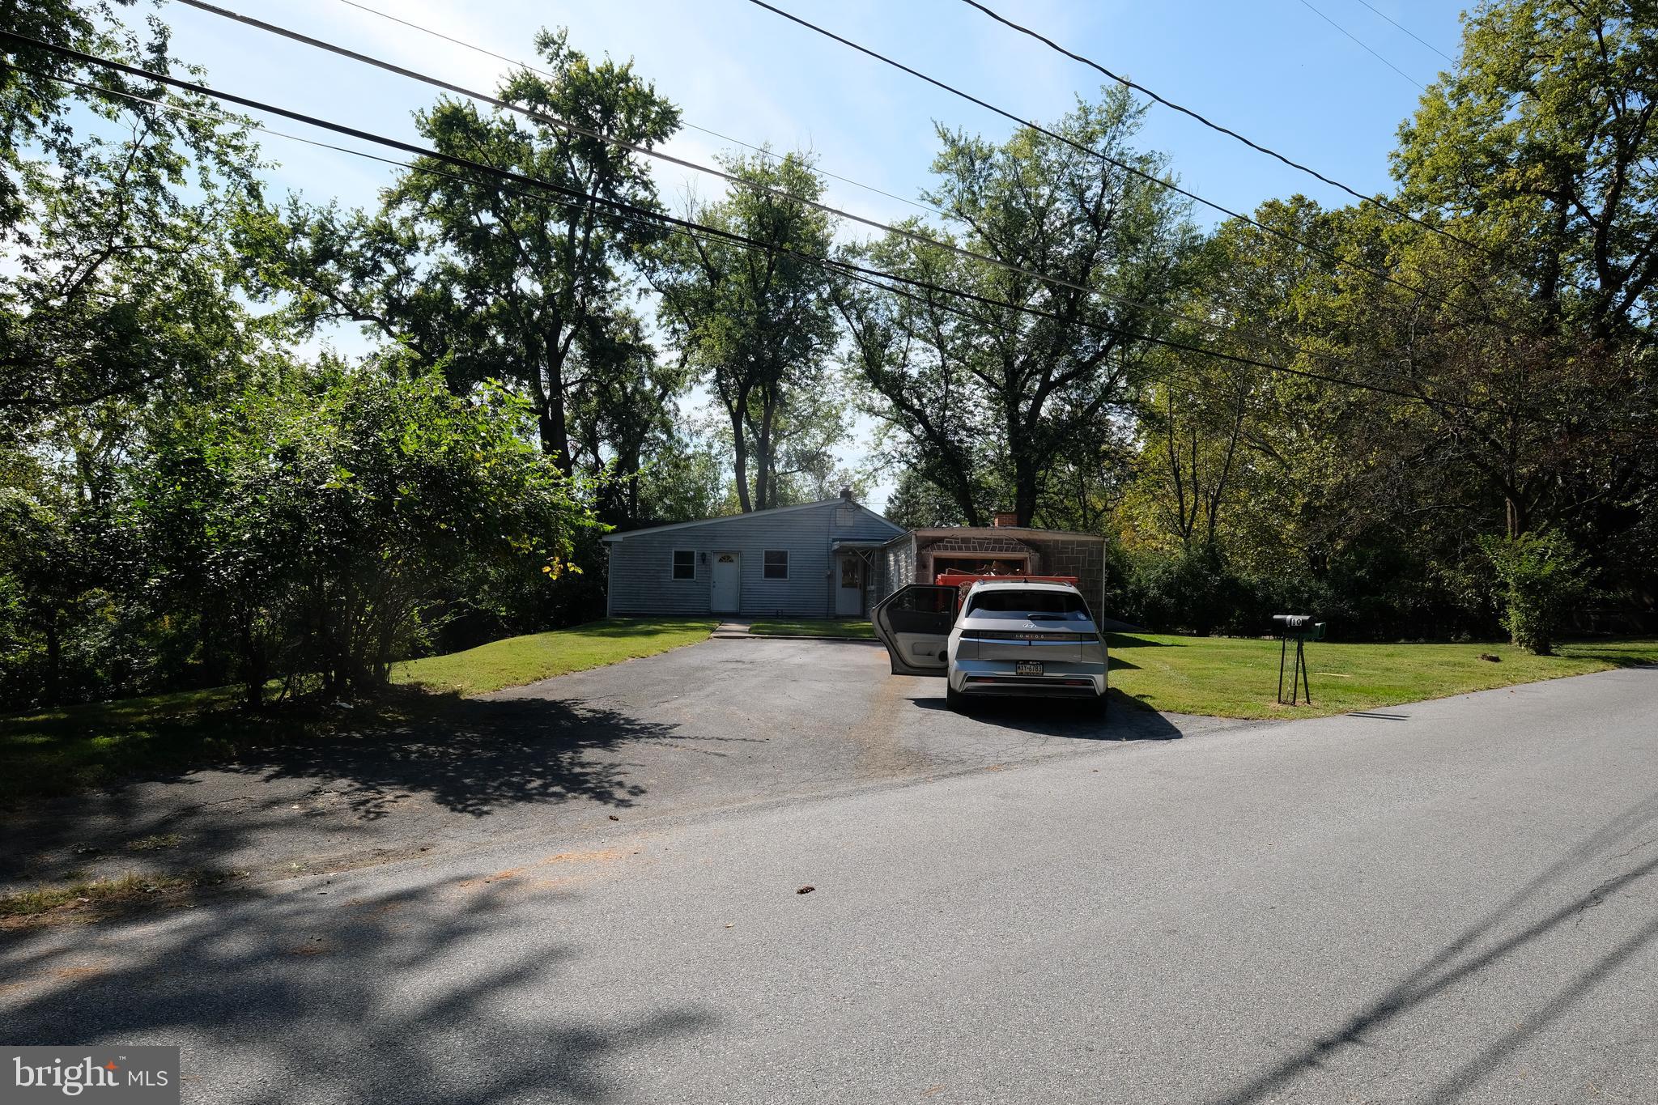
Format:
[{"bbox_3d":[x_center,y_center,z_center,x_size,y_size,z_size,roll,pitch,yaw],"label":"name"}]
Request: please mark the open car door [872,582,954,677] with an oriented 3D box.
[{"bbox_3d":[1.140,1.040,14.080,1.170,1.210,0.220,1,-1,-9],"label":"open car door"}]

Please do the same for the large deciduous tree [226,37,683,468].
[{"bbox_3d":[-14.100,-8.700,40.500,16.500,22.500,14.000,1,-1,0],"label":"large deciduous tree"}]

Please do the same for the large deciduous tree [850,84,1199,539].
[{"bbox_3d":[7.800,-8.500,43.500,14.600,21.400,13.000,1,-1,0],"label":"large deciduous tree"}]

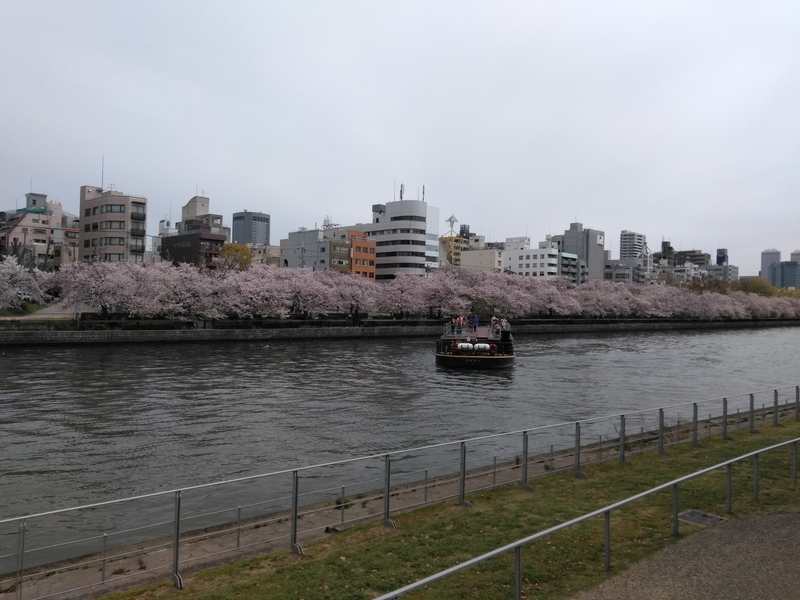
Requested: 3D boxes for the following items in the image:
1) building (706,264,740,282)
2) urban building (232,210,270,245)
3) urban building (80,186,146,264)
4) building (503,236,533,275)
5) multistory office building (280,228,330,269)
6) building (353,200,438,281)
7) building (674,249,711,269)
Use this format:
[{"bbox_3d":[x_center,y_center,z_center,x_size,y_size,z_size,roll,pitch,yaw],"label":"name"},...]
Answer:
[{"bbox_3d":[230.592,-6.922,427.787,12.060,32.120,31.840,1,0,43],"label":"building"},{"bbox_3d":[-296.395,-85.870,1207.050,52.120,170.690,52.150,1,0,43],"label":"urban building"},{"bbox_3d":[-59.044,-10.537,123.929,16.910,25.090,6.250,1,0,41],"label":"urban building"},{"bbox_3d":[44.162,-9.081,222.870,8.680,27.220,5.360,1,0,40],"label":"building"},{"bbox_3d":[-23.353,-7.822,167.686,20.610,21.450,7.700,1,0,41],"label":"multistory office building"},{"bbox_3d":[-2.250,-12.746,187.641,27.380,32.330,12.560,1,0,40],"label":"building"},{"bbox_3d":[221.713,-13.256,453.141,20.810,44.520,16.600,1,0,41],"label":"building"}]

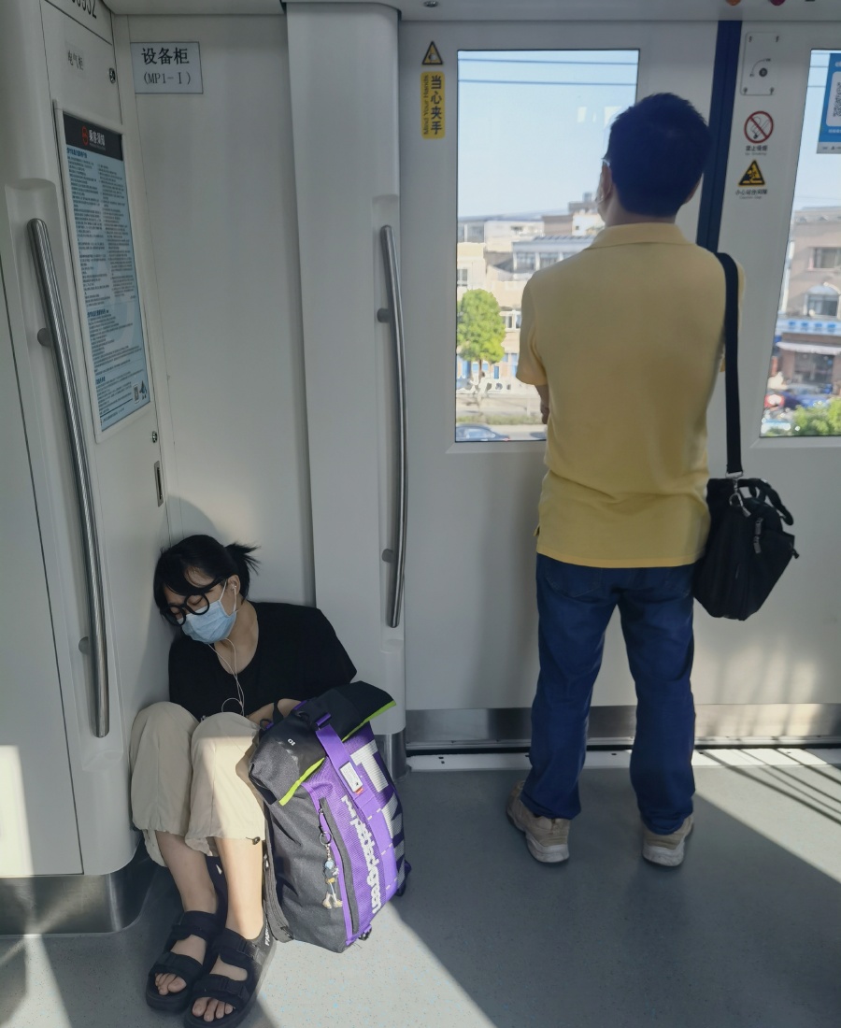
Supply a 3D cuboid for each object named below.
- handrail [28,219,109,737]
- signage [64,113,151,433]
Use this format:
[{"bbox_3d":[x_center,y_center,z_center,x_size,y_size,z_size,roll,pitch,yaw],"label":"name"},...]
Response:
[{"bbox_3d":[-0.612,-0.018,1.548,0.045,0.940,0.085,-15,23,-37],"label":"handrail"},{"bbox_3d":[-0.633,-0.486,1.803,0.012,0.580,0.345,-1,19,-1],"label":"signage"}]

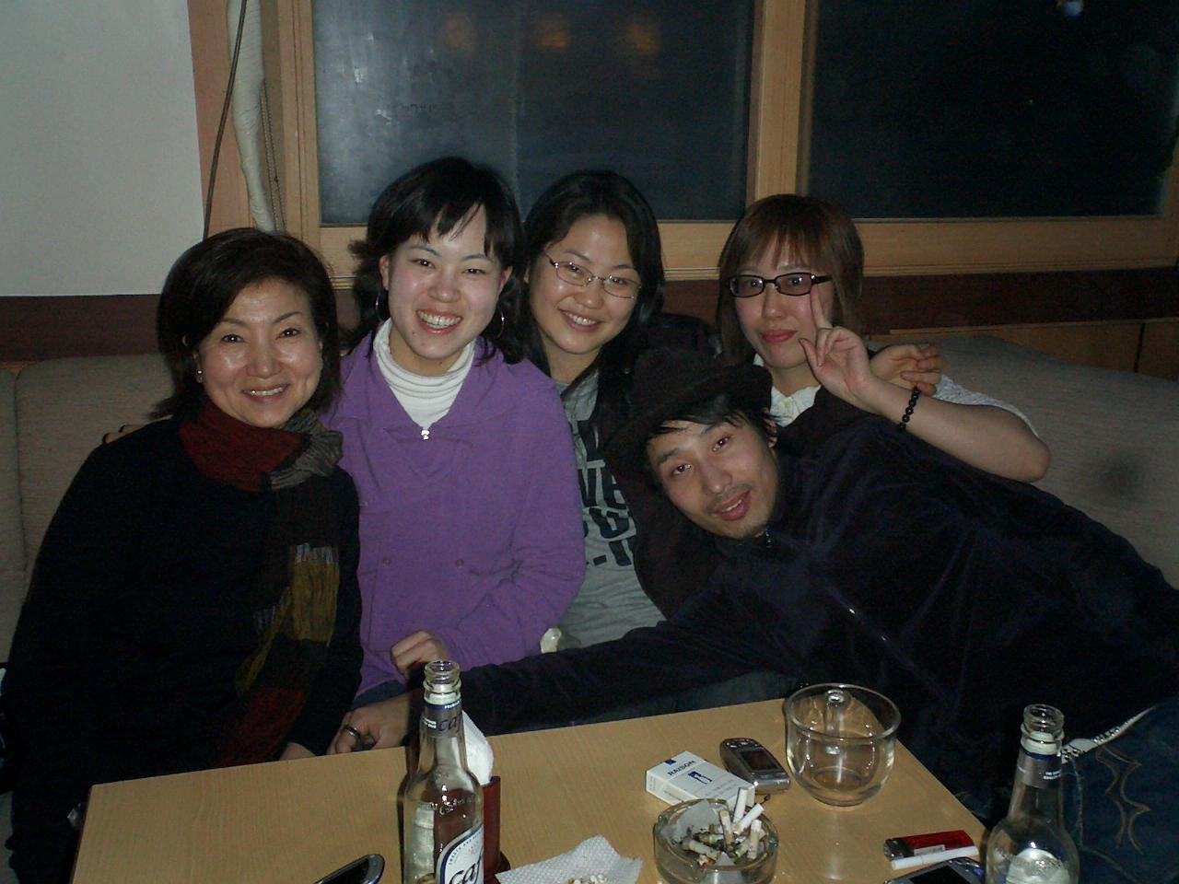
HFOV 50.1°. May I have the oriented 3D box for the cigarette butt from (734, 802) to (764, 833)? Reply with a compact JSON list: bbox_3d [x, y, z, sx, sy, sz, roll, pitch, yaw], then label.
[{"bbox_3d":[0.142,0.336,1.123,0.032,0.008,0.008,-43,19,2],"label":"cigarette butt"}]

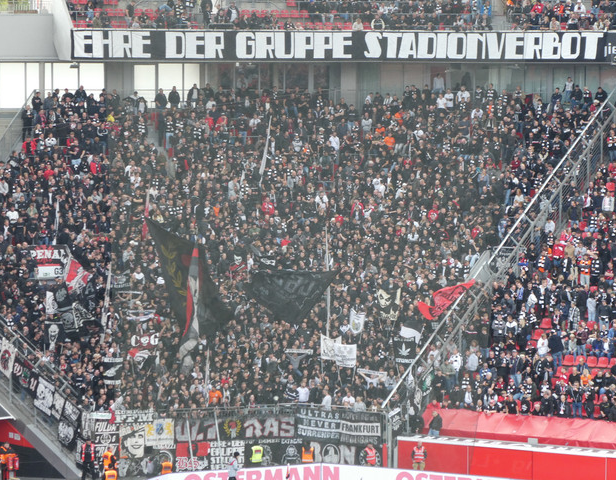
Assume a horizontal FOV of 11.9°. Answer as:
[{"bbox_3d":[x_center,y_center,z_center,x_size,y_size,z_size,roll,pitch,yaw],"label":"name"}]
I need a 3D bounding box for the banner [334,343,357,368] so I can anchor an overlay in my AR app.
[{"bbox_3d":[1.612,4.921,125.500,0.891,1.061,0.120,1,8,3],"label":"banner"}]

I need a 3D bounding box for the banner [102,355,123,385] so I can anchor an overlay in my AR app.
[{"bbox_3d":[-8.261,5.472,125.000,0.830,1.240,0.100,0,4,-8],"label":"banner"}]

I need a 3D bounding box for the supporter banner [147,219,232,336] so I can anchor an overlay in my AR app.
[{"bbox_3d":[-5.027,1.548,125.500,3.650,4.920,1.000,0,4,-5],"label":"supporter banner"}]

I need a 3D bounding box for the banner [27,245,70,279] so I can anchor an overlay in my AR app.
[{"bbox_3d":[-11.448,0.948,130.500,1.900,1.470,0.120,-1,4,-12],"label":"banner"}]

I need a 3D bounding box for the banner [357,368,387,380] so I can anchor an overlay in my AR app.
[{"bbox_3d":[2.769,5.731,127.000,1.350,0.420,0.120,1,4,8],"label":"banner"}]

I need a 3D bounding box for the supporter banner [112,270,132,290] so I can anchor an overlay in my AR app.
[{"bbox_3d":[-8.277,1.818,132.000,0.887,0.875,0.100,0,5,5],"label":"supporter banner"}]

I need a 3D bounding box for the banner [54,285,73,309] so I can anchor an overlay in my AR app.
[{"bbox_3d":[-10.540,2.447,127.000,0.687,0.987,0.150,-1,8,-10],"label":"banner"}]

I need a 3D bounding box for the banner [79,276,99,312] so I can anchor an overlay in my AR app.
[{"bbox_3d":[-9.498,2.380,128.000,0.779,1.514,0.180,-1,8,-10],"label":"banner"}]

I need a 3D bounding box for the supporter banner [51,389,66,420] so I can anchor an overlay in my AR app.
[{"bbox_3d":[-10.610,7.043,125.520,0.070,1.027,0.683,-6,29,-46],"label":"supporter banner"}]

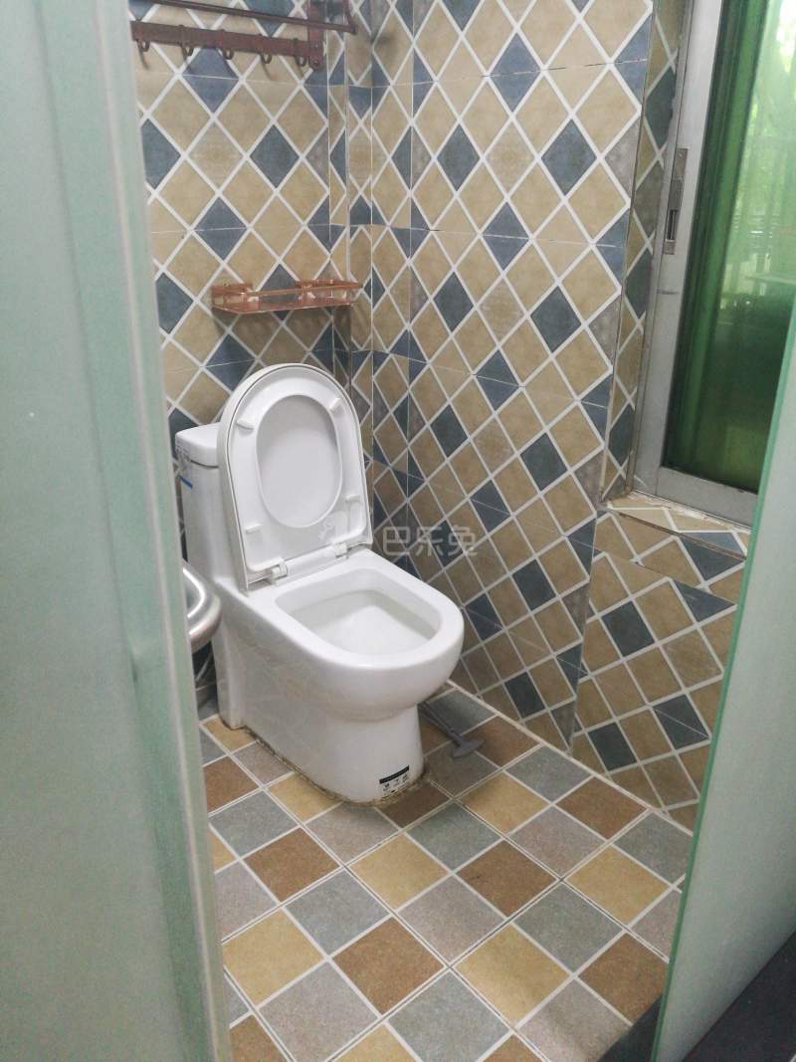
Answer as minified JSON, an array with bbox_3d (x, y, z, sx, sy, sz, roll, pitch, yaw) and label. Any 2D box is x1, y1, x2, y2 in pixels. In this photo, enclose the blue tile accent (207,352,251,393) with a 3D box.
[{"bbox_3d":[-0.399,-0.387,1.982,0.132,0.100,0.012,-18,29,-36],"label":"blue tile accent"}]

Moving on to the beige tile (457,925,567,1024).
[{"bbox_3d":[0.197,0.767,1.433,0.141,0.010,0.141,-18,30,-37],"label":"beige tile"}]

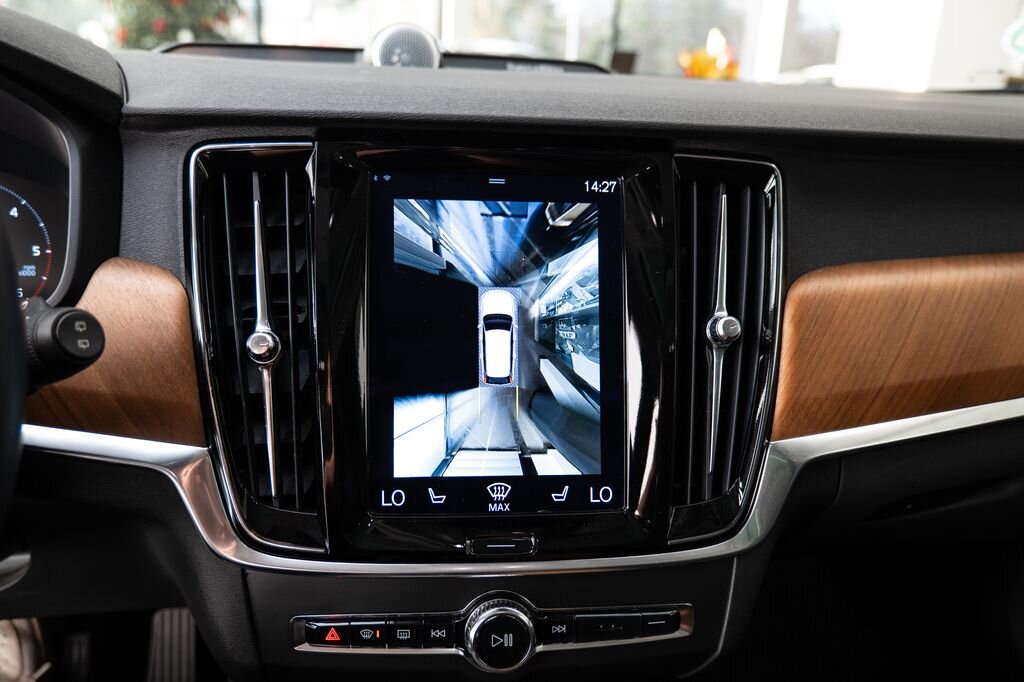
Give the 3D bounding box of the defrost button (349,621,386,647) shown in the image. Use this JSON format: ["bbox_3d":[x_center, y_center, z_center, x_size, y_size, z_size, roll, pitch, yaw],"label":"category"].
[{"bbox_3d":[-0.074,0.150,0.367,0.018,0.013,0.009,0,-5,-6],"label":"defrost button"}]

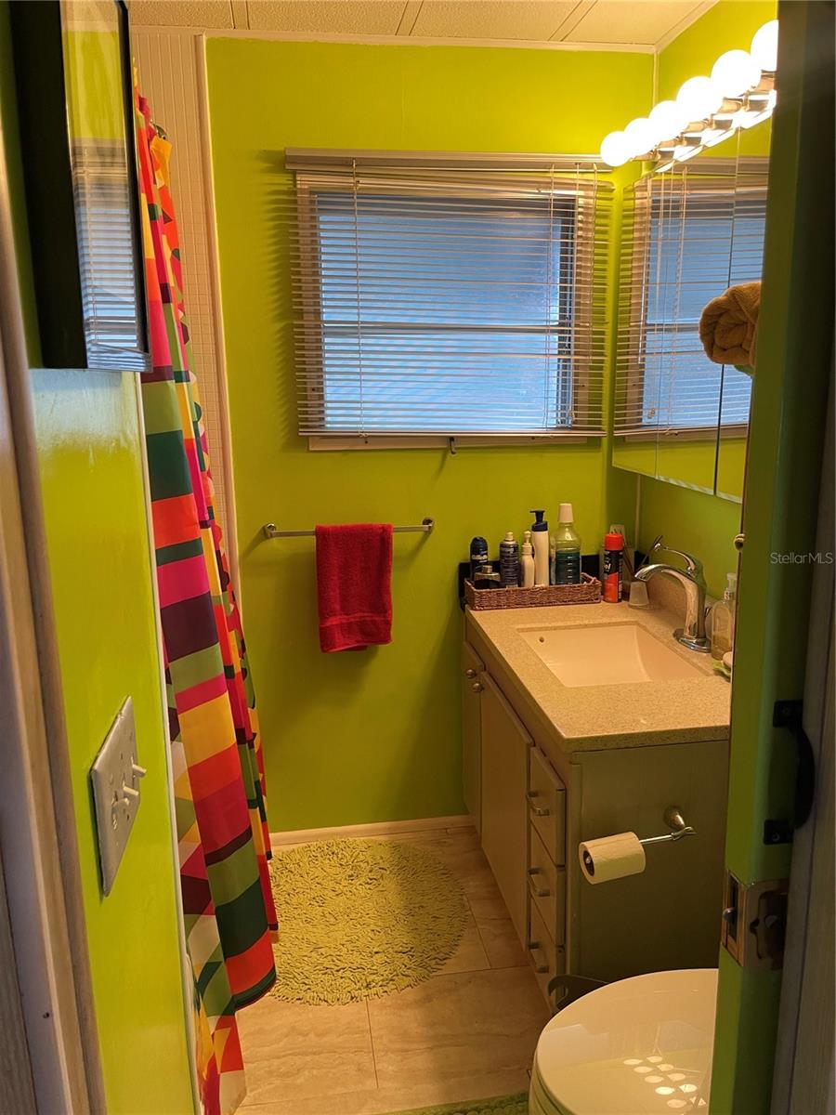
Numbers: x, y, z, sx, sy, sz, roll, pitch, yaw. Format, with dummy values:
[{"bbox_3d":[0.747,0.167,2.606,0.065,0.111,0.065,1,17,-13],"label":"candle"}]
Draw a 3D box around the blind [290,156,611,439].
[{"bbox_3d":[0.098,-0.669,2.295,0.850,0.720,0.090,-3,13,-8],"label":"blind"}]

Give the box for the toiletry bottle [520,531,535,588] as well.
[{"bbox_3d":[0.314,0.028,2.378,0.041,0.203,0.043,-1,12,-2],"label":"toiletry bottle"}]

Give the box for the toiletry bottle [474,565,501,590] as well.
[{"bbox_3d":[0.203,0.081,2.433,0.074,0.117,0.040,-3,12,-8],"label":"toiletry bottle"}]

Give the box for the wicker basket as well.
[{"bbox_3d":[0.343,0.101,2.484,0.388,0.062,0.125,-3,12,-8],"label":"wicker basket"}]

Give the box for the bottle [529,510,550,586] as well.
[{"bbox_3d":[0.351,-0.008,2.401,0.060,0.261,0.049,-3,13,-8],"label":"bottle"}]

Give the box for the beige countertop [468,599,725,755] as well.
[{"bbox_3d":[0.467,0.228,2.016,0.548,0.030,0.944,-3,13,-8],"label":"beige countertop"}]

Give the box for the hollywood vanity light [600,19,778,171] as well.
[{"bbox_3d":[0.634,-0.975,1.835,0.198,0.115,0.914,-3,12,-8],"label":"hollywood vanity light"}]

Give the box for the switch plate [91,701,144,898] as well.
[{"bbox_3d":[-0.266,0.211,0.769,0.018,0.116,0.162,-3,12,-8],"label":"switch plate"}]

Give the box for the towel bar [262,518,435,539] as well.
[{"bbox_3d":[-0.189,-0.083,2.366,0.490,0.046,0.075,-3,13,-8],"label":"towel bar"}]

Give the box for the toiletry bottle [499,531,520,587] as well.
[{"bbox_3d":[0.268,0.030,2.448,0.056,0.206,0.056,-3,12,-8],"label":"toiletry bottle"}]

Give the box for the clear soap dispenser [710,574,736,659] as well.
[{"bbox_3d":[0.723,0.134,1.959,0.060,0.206,0.056,-3,12,-8],"label":"clear soap dispenser"}]

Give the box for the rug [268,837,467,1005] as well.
[{"bbox_3d":[-0.212,0.938,2.242,0.700,0.035,0.700,-3,13,-8],"label":"rug"}]

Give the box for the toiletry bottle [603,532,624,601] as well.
[{"bbox_3d":[0.559,0.025,2.395,0.056,0.201,0.056,3,13,18],"label":"toiletry bottle"}]

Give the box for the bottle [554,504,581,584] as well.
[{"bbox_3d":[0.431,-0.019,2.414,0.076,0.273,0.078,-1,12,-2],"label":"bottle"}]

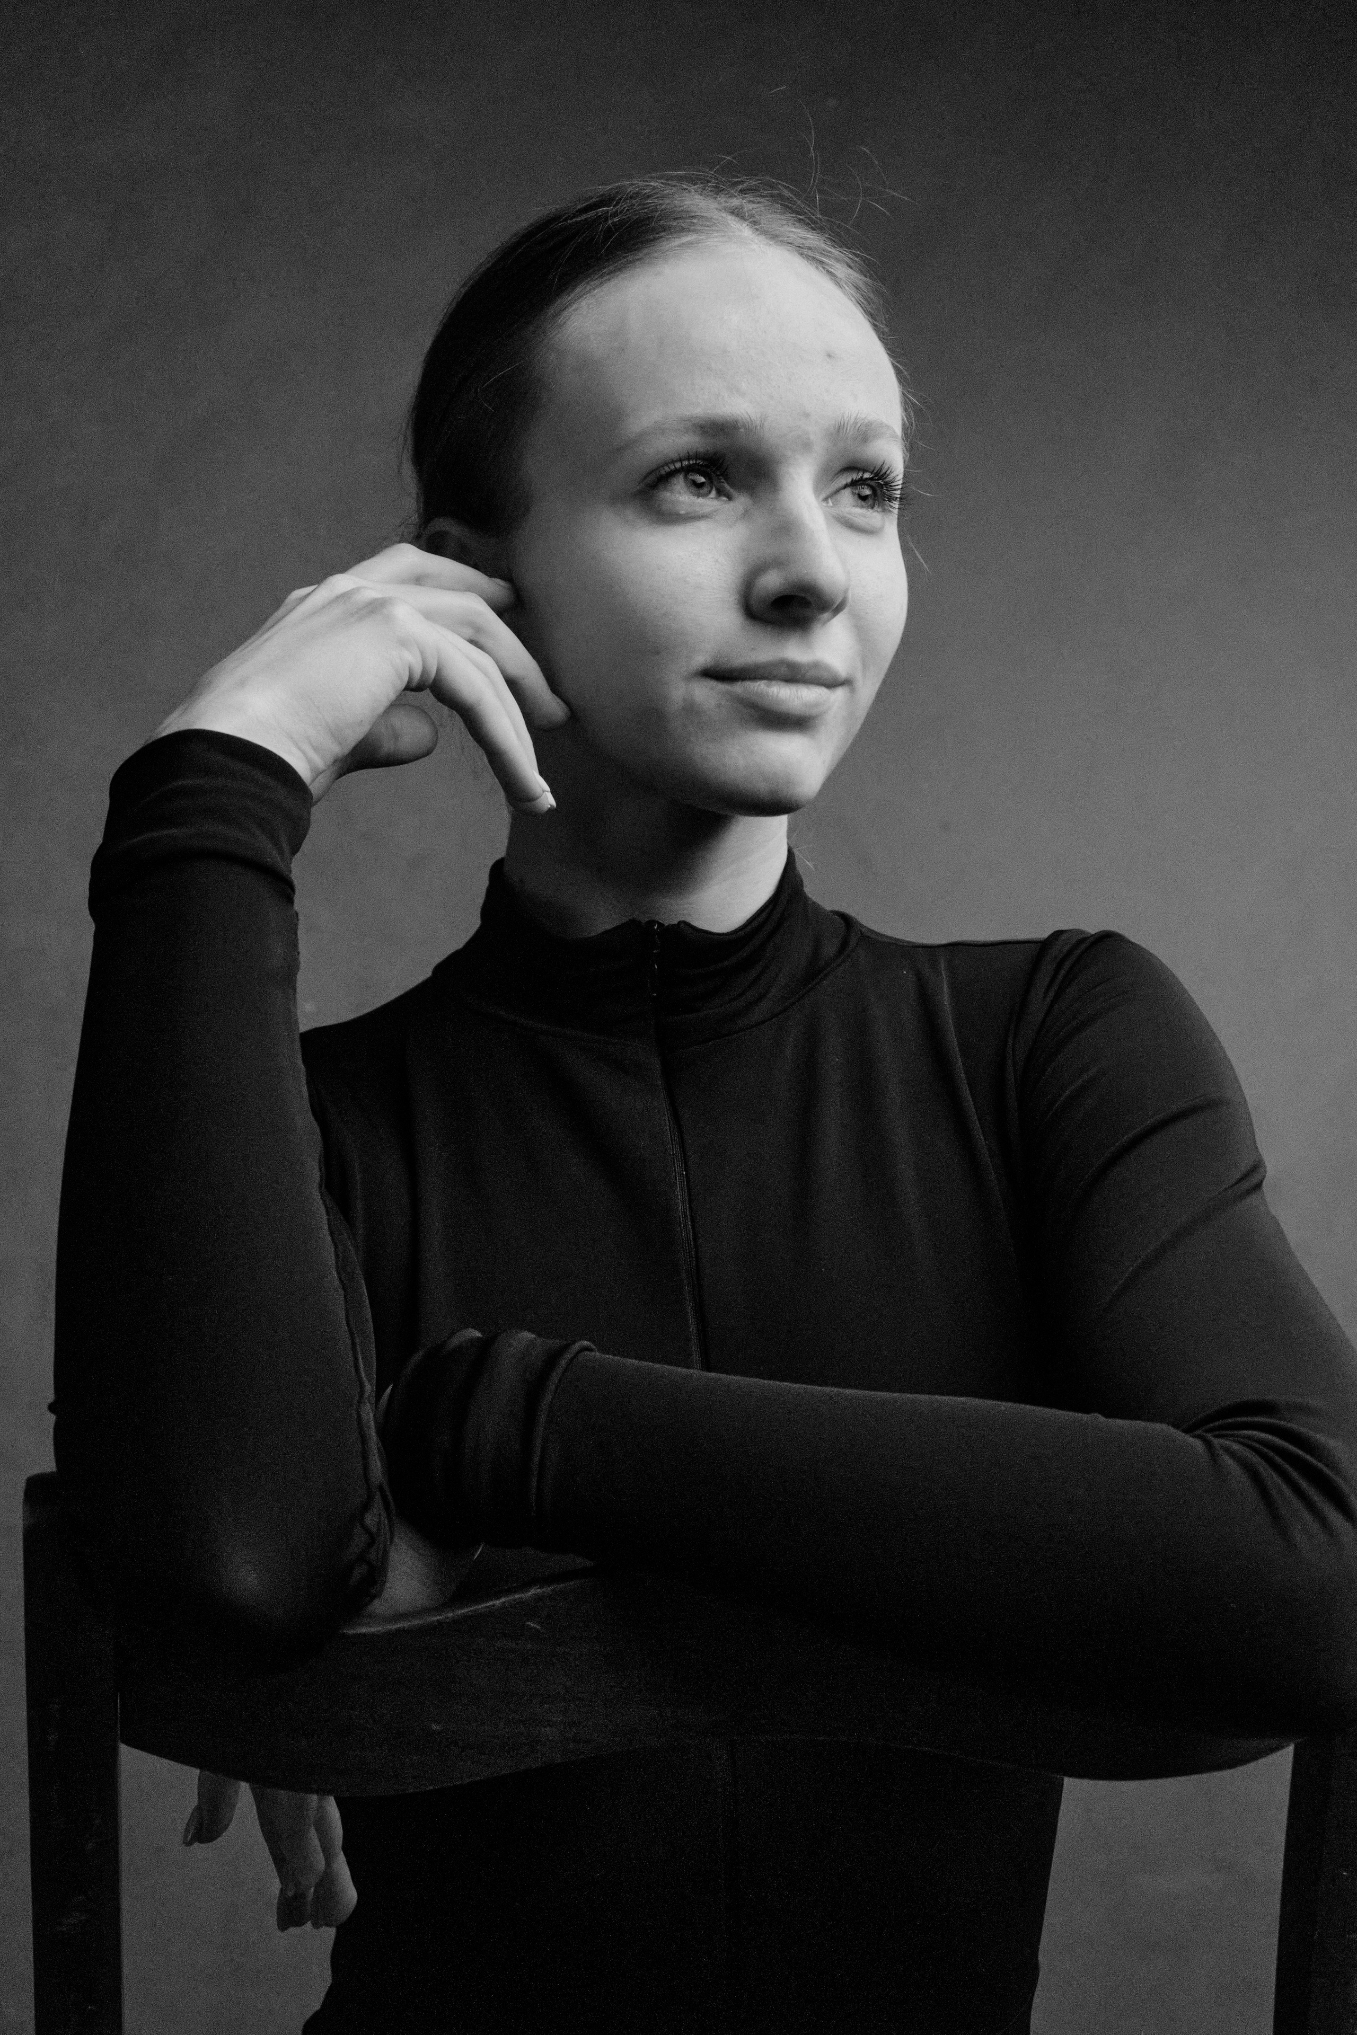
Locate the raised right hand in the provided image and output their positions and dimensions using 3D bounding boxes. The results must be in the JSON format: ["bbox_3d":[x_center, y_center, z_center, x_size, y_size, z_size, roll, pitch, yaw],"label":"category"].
[{"bbox_3d":[-0.103,-0.112,0.905,0.138,0.090,0.088,-1,2,-17],"label":"raised right hand"}]

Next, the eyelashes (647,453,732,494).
[{"bbox_3d":[0.004,-0.174,0.885,0.026,0.012,0.012,-1,-6,-32],"label":"eyelashes"}]

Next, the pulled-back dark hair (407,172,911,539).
[{"bbox_3d":[-0.010,-0.207,0.965,0.160,0.165,0.190,-1,-6,-32],"label":"pulled-back dark hair"}]

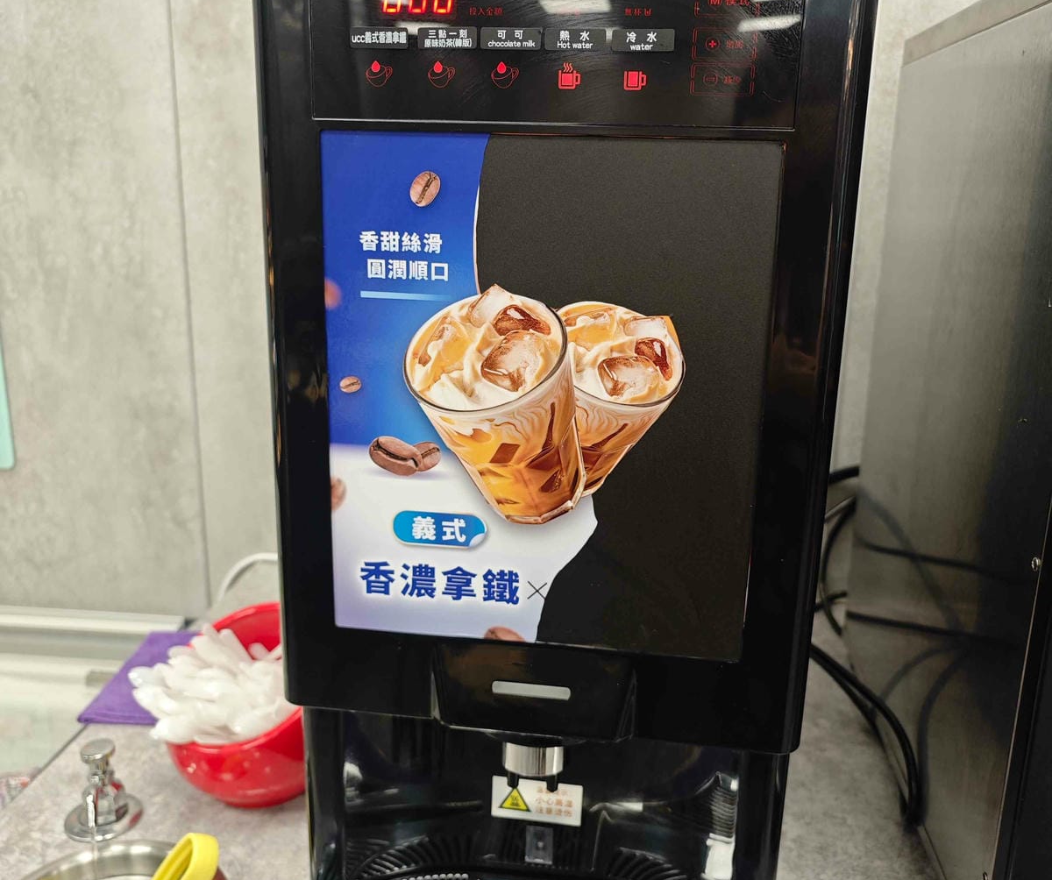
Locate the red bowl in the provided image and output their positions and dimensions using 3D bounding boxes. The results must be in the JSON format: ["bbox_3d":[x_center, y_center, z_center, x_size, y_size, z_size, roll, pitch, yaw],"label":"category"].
[{"bbox_3d":[-0.224,0.226,0.806,0.171,0.149,0.171,1,14,0],"label":"red bowl"}]

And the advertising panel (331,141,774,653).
[{"bbox_3d":[0.008,-0.018,0.502,0.233,0.277,0.005,3,14,7],"label":"advertising panel"}]

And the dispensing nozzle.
[{"bbox_3d":[0.006,0.193,0.562,0.037,0.040,0.037,3,14,7],"label":"dispensing nozzle"}]

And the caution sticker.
[{"bbox_3d":[0.008,0.249,0.641,0.062,0.031,0.002,3,14,7],"label":"caution sticker"}]

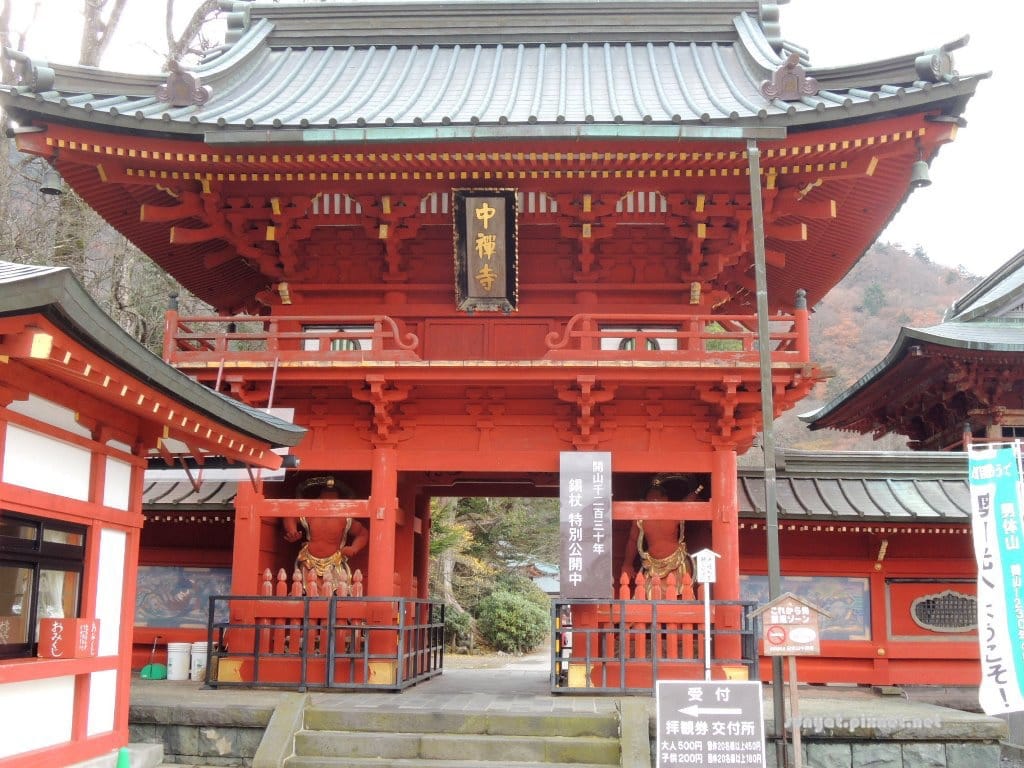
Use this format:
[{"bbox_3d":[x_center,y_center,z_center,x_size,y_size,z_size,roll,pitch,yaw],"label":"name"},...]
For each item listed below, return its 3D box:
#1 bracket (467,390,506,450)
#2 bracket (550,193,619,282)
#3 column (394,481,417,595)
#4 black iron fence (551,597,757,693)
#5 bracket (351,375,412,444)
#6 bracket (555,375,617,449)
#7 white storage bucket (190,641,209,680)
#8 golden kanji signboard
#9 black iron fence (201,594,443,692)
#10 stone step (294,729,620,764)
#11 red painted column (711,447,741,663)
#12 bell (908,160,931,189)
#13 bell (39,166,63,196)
[{"bbox_3d":[-0.340,0.457,15.401,0.522,0.810,0.198,0,-11,3],"label":"bracket"},{"bbox_3d":[1.007,-2.016,16.360,0.898,0.972,1.141,0,-11,3],"label":"bracket"},{"bbox_3d":[-1.642,2.811,17.605,0.346,2.992,0.346,0,-11,3],"label":"column"},{"bbox_3d":[1.752,3.400,15.449,2.376,1.058,3.870,0,-11,3],"label":"black iron fence"},{"bbox_3d":[-1.667,0.357,14.950,0.738,0.761,0.972,0,-11,3],"label":"bracket"},{"bbox_3d":[0.977,0.391,15.560,0.804,0.804,1.122,0,-11,3],"label":"bracket"},{"bbox_3d":[-4.112,3.695,15.785,0.309,0.505,0.309,1,-11,0],"label":"white storage bucket"},{"bbox_3d":[-0.337,-1.765,15.714,0.845,1.650,0.153,0,18,3],"label":"golden kanji signboard"},{"bbox_3d":[-2.271,3.364,15.559,2.340,1.058,4.095,0,-11,3],"label":"black iron fence"},{"bbox_3d":[-0.466,3.184,10.368,2.808,0.167,0.450,0,-11,3],"label":"stone step"},{"bbox_3d":[2.694,2.150,14.908,0.324,2.696,0.324,0,-11,3],"label":"red painted column"},{"bbox_3d":[4.919,-2.556,14.230,0.267,0.304,0.267,0,-11,3],"label":"bell"},{"bbox_3d":[-5.780,-2.564,14.837,0.267,0.317,0.267,0,-11,3],"label":"bell"}]

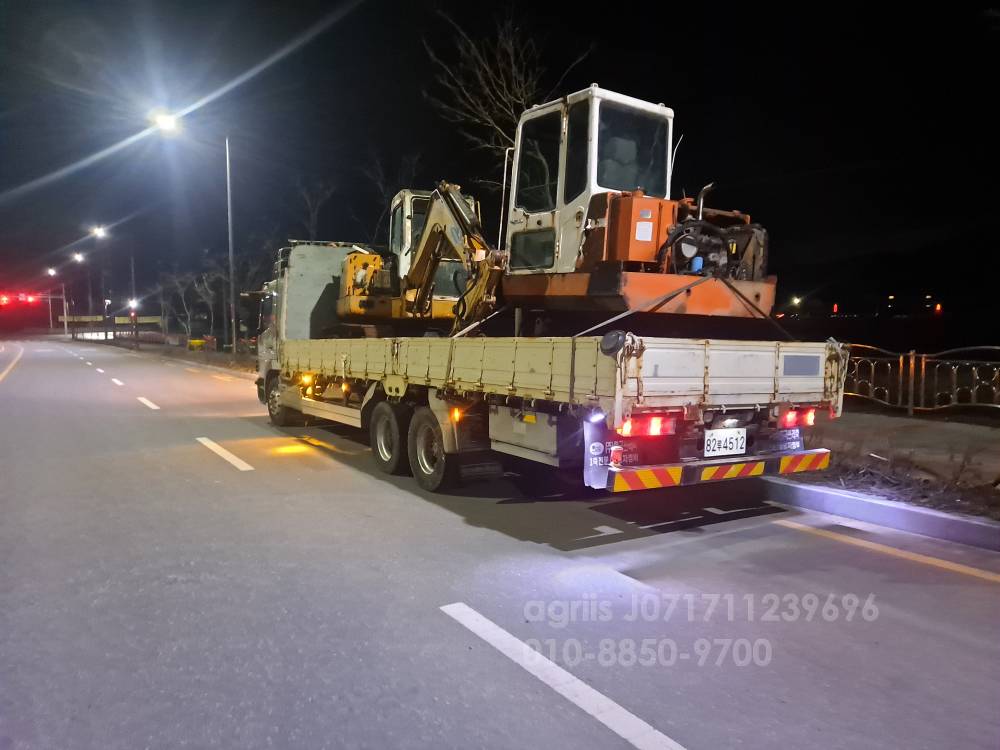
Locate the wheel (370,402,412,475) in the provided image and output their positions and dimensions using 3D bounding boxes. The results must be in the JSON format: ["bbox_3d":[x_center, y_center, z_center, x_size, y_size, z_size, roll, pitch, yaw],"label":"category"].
[{"bbox_3d":[-1.216,0.715,8.447,0.270,0.835,0.835,0,3,-32],"label":"wheel"}]

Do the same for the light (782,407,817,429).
[{"bbox_3d":[2.459,0.353,5.930,0.430,0.150,0.090,-2,4,-31],"label":"light"}]

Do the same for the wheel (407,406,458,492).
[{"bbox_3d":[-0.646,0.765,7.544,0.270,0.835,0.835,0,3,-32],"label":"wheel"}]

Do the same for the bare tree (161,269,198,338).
[{"bbox_3d":[-27.429,-6.052,62.000,2.900,5.600,2.900,0,3,-32],"label":"bare tree"}]

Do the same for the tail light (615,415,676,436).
[{"bbox_3d":[1.024,0.358,5.132,0.532,0.149,0.090,0,3,-32],"label":"tail light"}]

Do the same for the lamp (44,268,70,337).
[{"bbox_3d":[-68.391,-11.166,112.000,2.300,10.200,0.400,0,3,-32],"label":"lamp"}]

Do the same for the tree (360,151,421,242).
[{"bbox_3d":[-3.630,-3.600,23.500,2.600,7.400,2.600,-2,4,-31],"label":"tree"}]

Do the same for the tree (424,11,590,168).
[{"bbox_3d":[0.350,-3.920,16.500,4.200,8.900,4.200,-2,4,-31],"label":"tree"}]

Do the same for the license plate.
[{"bbox_3d":[1.727,0.521,5.530,0.440,0.200,0.020,-2,4,-31],"label":"license plate"}]

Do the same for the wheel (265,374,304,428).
[{"bbox_3d":[-3.877,0.416,12.791,0.270,0.835,0.835,0,3,-32],"label":"wheel"}]

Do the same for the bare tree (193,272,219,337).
[{"bbox_3d":[-22.840,-4.880,56.000,2.400,6.150,2.400,-2,4,-31],"label":"bare tree"}]

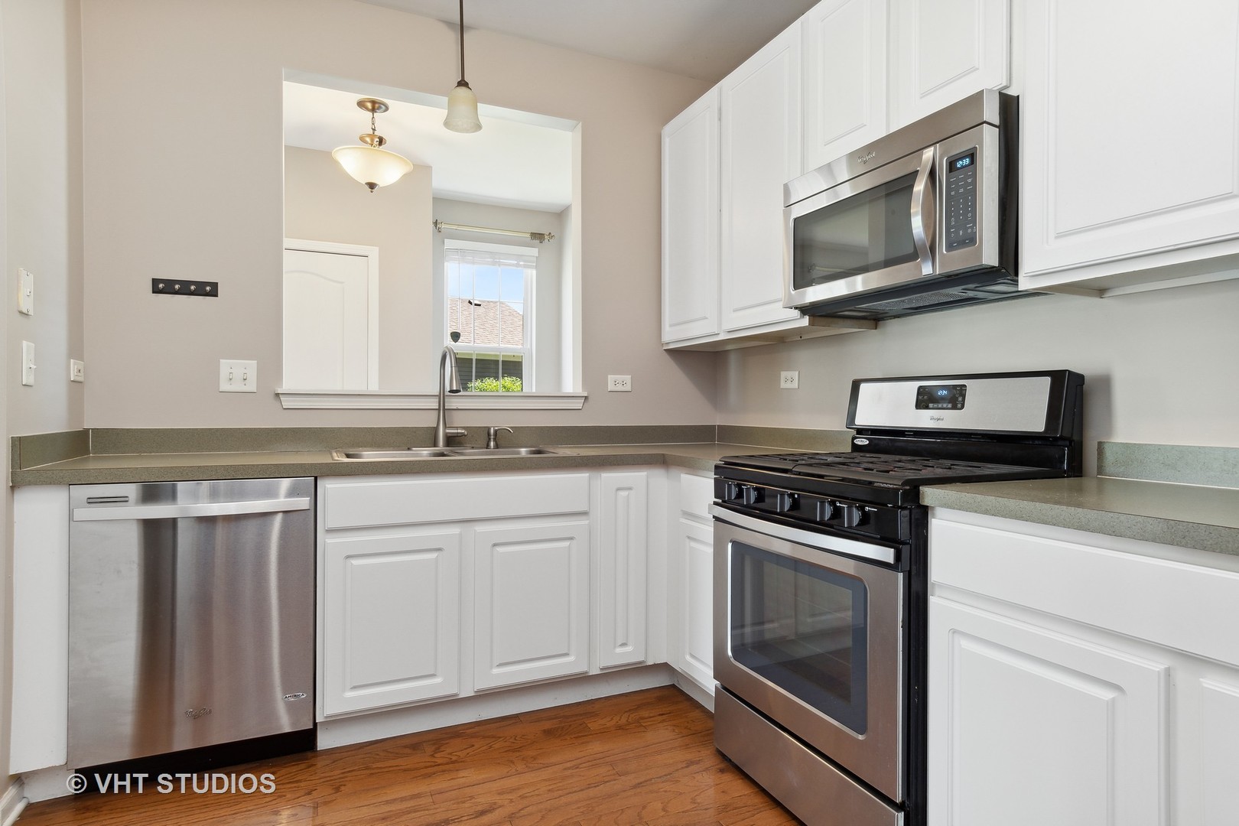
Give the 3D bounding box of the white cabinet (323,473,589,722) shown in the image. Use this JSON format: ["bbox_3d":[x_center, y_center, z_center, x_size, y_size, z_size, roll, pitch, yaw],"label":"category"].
[{"bbox_3d":[-0.634,0.582,2.382,0.915,0.785,0.600,0,0,-23],"label":"white cabinet"}]

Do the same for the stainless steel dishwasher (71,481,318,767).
[{"bbox_3d":[-1.340,0.612,2.071,0.605,0.835,0.610,0,0,-23],"label":"stainless steel dishwasher"}]

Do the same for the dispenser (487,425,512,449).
[{"bbox_3d":[-0.511,0.103,2.650,0.115,0.097,0.050,0,0,-6],"label":"dispenser"}]

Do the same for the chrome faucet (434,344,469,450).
[{"bbox_3d":[-0.669,-0.060,2.502,0.135,0.420,0.250,0,0,-29],"label":"chrome faucet"}]

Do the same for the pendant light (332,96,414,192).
[{"bbox_3d":[-1.315,-1.410,3.300,0.400,0.465,0.400,0,0,-23],"label":"pendant light"}]

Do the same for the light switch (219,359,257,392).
[{"bbox_3d":[-1.447,-0.139,2.352,0.118,0.118,0.016,0,0,-23],"label":"light switch"}]

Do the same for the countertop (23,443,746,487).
[{"bbox_3d":[-0.464,0.173,2.220,2.550,0.042,1.030,0,0,-23],"label":"countertop"}]

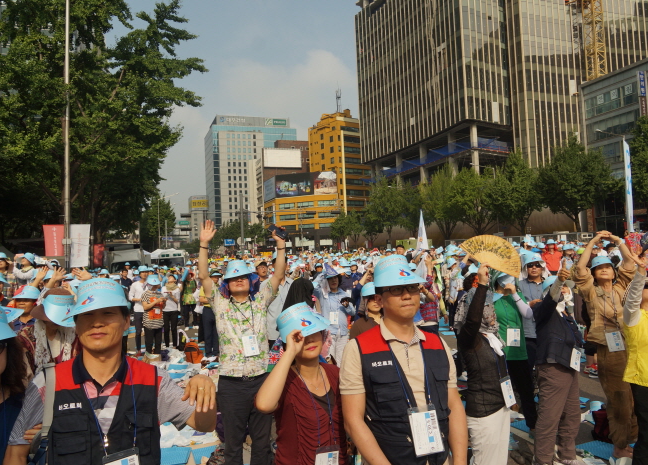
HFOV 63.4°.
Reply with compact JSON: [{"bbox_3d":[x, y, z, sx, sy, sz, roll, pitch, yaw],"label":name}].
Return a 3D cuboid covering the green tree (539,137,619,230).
[{"bbox_3d":[25.891,-3.692,54.234,8.200,12.800,8.200,-1,-3,-21],"label":"green tree"}]

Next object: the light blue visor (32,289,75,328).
[{"bbox_3d":[-1.444,0.406,2.800,0.290,0.180,0.230,7,2,33],"label":"light blue visor"}]

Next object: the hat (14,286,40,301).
[{"bbox_3d":[-2.205,0.450,3.900,0.190,0.095,0.200,-2,-2,-6],"label":"hat"}]

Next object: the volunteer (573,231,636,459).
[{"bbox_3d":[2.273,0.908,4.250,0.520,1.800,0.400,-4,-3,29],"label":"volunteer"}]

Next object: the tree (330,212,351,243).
[{"bbox_3d":[3.507,1.013,110.179,5.200,10.400,5.200,-1,-3,-21],"label":"tree"}]

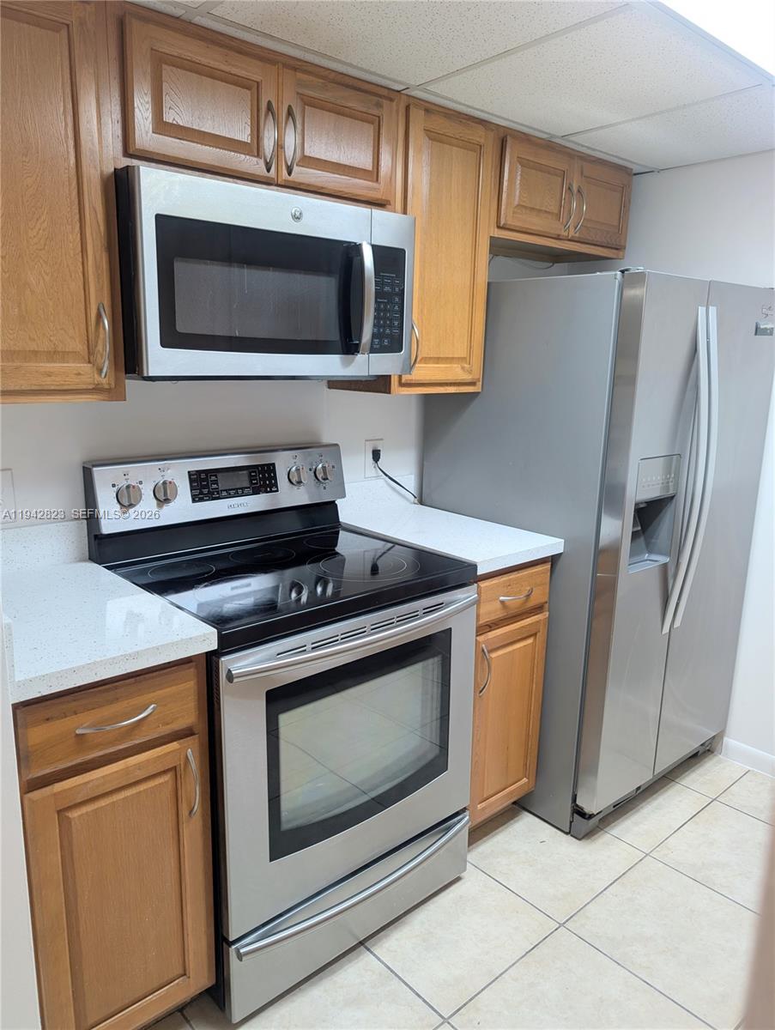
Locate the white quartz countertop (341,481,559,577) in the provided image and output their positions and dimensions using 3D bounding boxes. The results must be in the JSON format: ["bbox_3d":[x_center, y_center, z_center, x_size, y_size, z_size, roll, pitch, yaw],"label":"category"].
[{"bbox_3d":[0.165,0.005,2.255,0.405,0.138,0.667,-10,17,-40],"label":"white quartz countertop"}]

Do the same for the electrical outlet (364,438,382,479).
[{"bbox_3d":[-0.043,-0.192,2.467,0.080,0.122,0.012,-10,17,-40],"label":"electrical outlet"}]

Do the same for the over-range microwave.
[{"bbox_3d":[-0.331,-0.573,1.841,0.754,0.418,0.410,-10,17,-40],"label":"over-range microwave"}]

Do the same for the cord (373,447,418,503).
[{"bbox_3d":[0.029,-0.138,2.510,0.222,0.214,0.060,-10,17,-40],"label":"cord"}]

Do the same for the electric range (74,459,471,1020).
[{"bbox_3d":[-0.264,0.462,1.935,0.760,1.193,0.712,-10,17,-40],"label":"electric range"}]

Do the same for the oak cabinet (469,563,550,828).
[{"bbox_3d":[0.132,0.516,2.372,0.380,0.912,0.637,-10,17,-40],"label":"oak cabinet"}]

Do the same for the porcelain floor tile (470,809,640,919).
[{"bbox_3d":[0.484,1.034,2.209,0.440,0.010,0.440,-10,17,-40],"label":"porcelain floor tile"}]

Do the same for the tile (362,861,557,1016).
[{"bbox_3d":[0.154,1.091,1.926,0.440,0.010,0.440,-10,17,-40],"label":"tile"}]

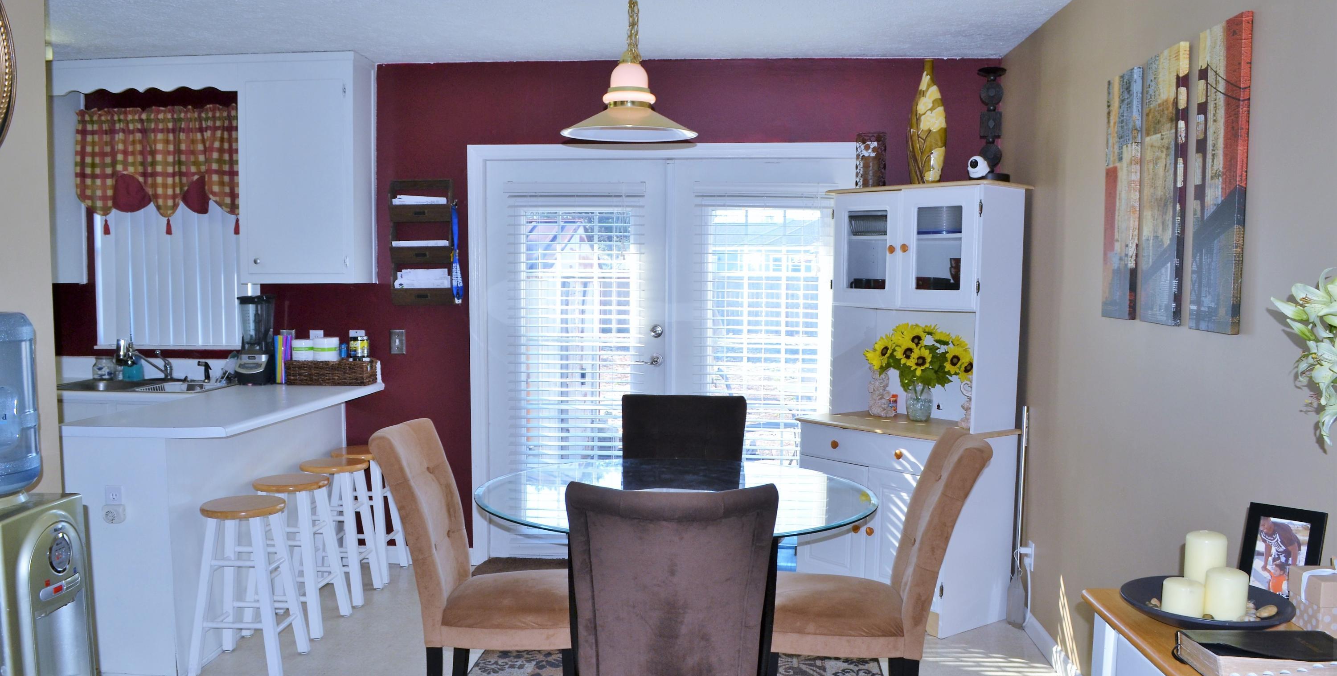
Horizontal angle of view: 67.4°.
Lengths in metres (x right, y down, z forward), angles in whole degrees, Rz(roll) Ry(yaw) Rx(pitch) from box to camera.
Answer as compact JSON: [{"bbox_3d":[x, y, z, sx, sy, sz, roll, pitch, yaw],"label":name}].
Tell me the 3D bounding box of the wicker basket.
[{"bbox_3d":[-1.625,0.164,4.866,0.370,0.120,0.180,0,4,4],"label":"wicker basket"}]

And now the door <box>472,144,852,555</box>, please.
[{"bbox_3d":[-0.004,0.109,4.883,1.959,2.075,0.110,1,4,4],"label":"door"}]

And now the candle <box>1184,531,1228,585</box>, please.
[{"bbox_3d":[1.153,0.498,2.151,0.076,0.151,0.076,1,4,4],"label":"candle"}]

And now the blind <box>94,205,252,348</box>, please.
[{"bbox_3d":[-2.450,-0.415,4.983,0.860,0.950,0.060,0,4,4],"label":"blind"}]

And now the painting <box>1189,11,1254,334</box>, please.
[{"bbox_3d":[1.351,-0.391,2.458,0.026,0.752,0.225,1,4,4],"label":"painting"}]

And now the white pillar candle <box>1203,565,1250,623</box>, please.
[{"bbox_3d":[1.156,0.533,2.076,0.076,0.092,0.076,1,4,4],"label":"white pillar candle"}]

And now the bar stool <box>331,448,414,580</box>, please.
[{"bbox_3d":[-1.458,0.841,4.826,0.340,0.600,0.320,0,4,4],"label":"bar stool"}]

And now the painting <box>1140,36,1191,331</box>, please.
[{"bbox_3d":[1.377,-0.416,2.792,0.026,0.752,0.225,1,4,4],"label":"painting"}]

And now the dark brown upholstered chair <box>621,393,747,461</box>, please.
[{"bbox_3d":[0.037,0.735,3.725,0.485,0.980,0.630,1,4,4],"label":"dark brown upholstered chair"}]

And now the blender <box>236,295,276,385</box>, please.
[{"bbox_3d":[-1.978,0.014,4.833,0.170,0.415,0.190,0,4,4],"label":"blender"}]

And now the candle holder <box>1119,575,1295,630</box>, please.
[{"bbox_3d":[1.075,0.547,2.013,0.310,0.045,0.310,0,4,4],"label":"candle holder"}]

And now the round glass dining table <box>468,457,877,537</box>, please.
[{"bbox_3d":[0.018,0.877,3.243,1.235,0.760,1.235,0,4,0],"label":"round glass dining table"}]

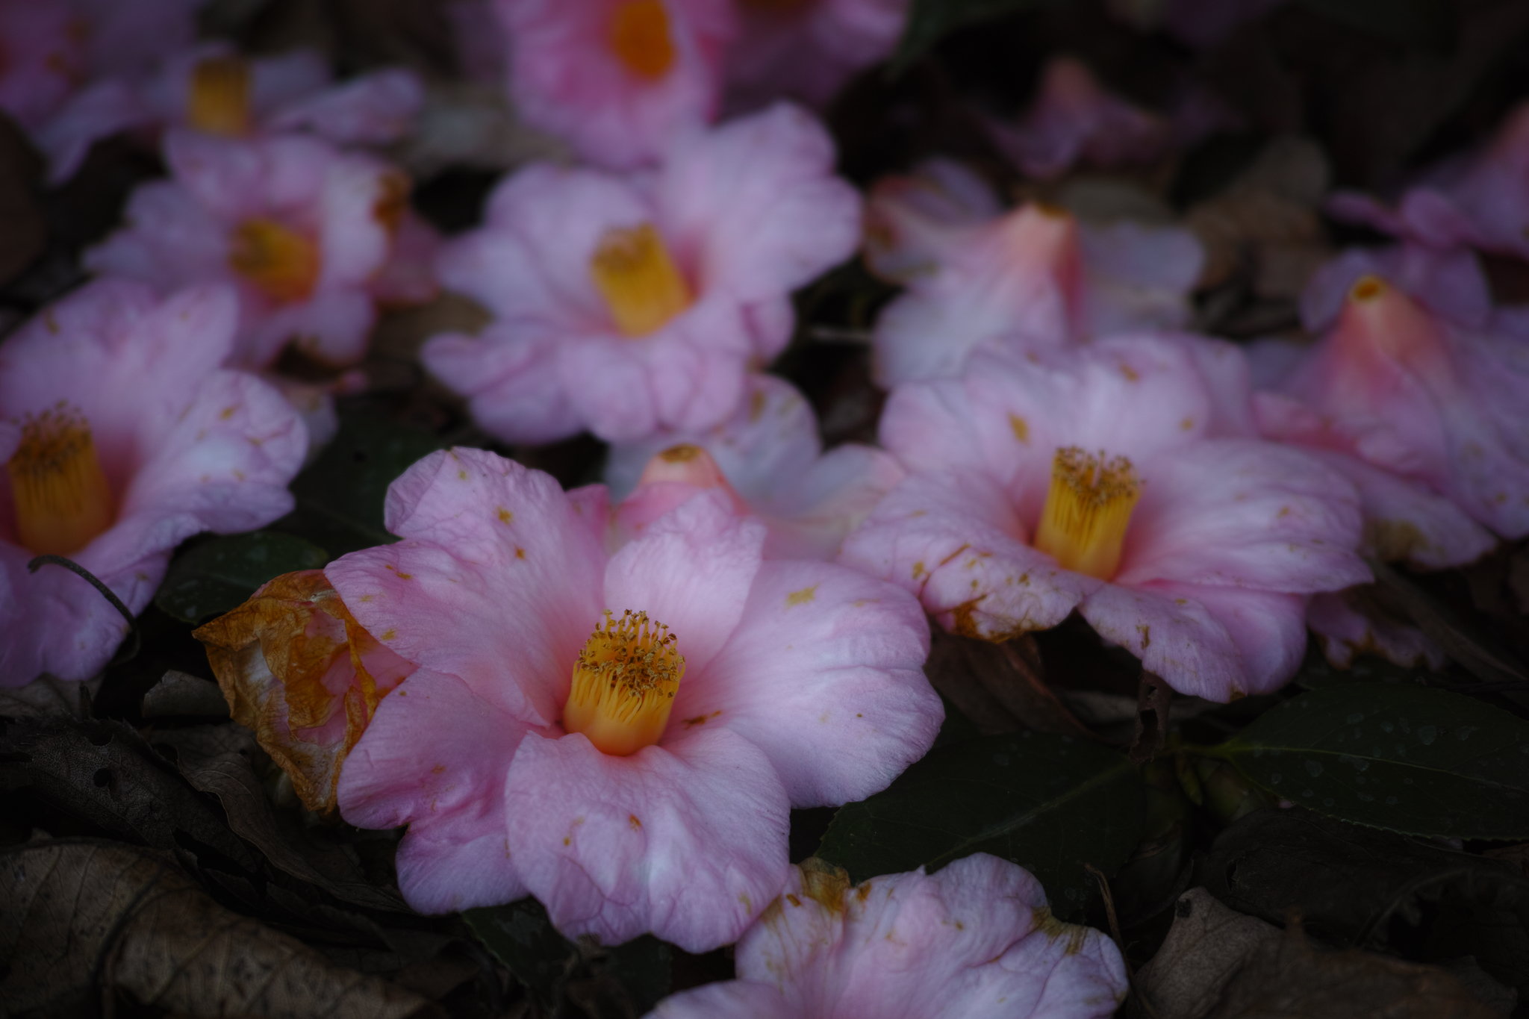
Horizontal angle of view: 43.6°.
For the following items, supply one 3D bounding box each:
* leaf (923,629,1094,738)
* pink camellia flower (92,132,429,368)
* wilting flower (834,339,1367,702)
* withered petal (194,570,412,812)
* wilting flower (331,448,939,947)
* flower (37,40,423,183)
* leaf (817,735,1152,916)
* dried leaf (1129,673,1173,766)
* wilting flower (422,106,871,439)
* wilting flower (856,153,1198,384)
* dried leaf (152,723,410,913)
[{"bbox_3d":[0.046,0.032,0.368,0.042,0.020,0.036,0,30,0],"label":"leaf"},{"bbox_3d":[-0.137,-0.069,0.515,0.084,0.042,0.074,8,31,13],"label":"pink camellia flower"},{"bbox_3d":[0.063,0.002,0.355,0.098,0.043,0.088,0,35,0],"label":"wilting flower"},{"bbox_3d":[-0.073,0.029,0.306,0.038,0.030,0.033,0,35,0],"label":"withered petal"},{"bbox_3d":[-0.023,0.033,0.340,0.103,0.046,0.092,0,30,0],"label":"wilting flower"},{"bbox_3d":[-0.135,-0.100,0.483,0.090,0.033,0.078,0,35,0],"label":"flower"},{"bbox_3d":[0.040,0.056,0.339,0.064,0.014,0.046,-20,36,-31],"label":"leaf"},{"bbox_3d":[0.064,0.034,0.318,0.008,0.016,0.008,0,35,0],"label":"dried leaf"},{"bbox_3d":[-0.027,-0.052,0.420,0.098,0.042,0.092,-10,43,7],"label":"wilting flower"},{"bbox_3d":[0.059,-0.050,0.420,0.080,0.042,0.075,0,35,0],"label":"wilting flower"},{"bbox_3d":[-0.077,0.049,0.304,0.055,0.015,0.023,25,42,31],"label":"dried leaf"}]

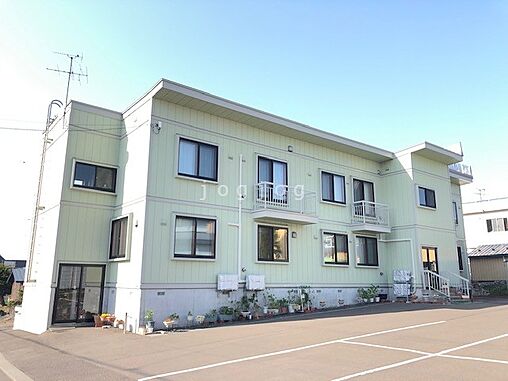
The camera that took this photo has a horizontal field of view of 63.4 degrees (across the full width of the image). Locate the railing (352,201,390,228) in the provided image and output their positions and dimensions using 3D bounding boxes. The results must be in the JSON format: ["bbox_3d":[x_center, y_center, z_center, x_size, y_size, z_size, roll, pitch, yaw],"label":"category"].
[{"bbox_3d":[5.897,1.276,20.610,2.150,1.140,0.740,10,-15,-37],"label":"railing"}]

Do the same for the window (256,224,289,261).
[{"bbox_3d":[0.821,2.211,16.866,1.660,1.420,0.100,10,-15,-37],"label":"window"}]

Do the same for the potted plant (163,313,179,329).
[{"bbox_3d":[-2.649,4.124,13.034,0.472,0.492,0.448,10,-15,-36],"label":"potted plant"}]

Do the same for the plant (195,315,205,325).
[{"bbox_3d":[-1.861,4.404,14.030,0.331,0.295,0.315,10,-15,-37],"label":"plant"}]

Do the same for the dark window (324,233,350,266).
[{"bbox_3d":[3.873,2.747,19.259,1.753,1.416,0.120,10,-15,-37],"label":"dark window"}]

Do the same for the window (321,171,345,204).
[{"bbox_3d":[3.862,-0.101,19.770,1.680,1.400,0.100,10,-15,-37],"label":"window"}]

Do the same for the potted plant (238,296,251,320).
[{"bbox_3d":[-0.352,4.336,15.234,0.431,0.751,0.410,0,-12,0],"label":"potted plant"}]

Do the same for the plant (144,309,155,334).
[{"bbox_3d":[-3.258,4.114,12.905,0.330,0.750,0.320,10,-15,-37],"label":"plant"}]

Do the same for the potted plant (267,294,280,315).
[{"bbox_3d":[0.763,4.462,16.087,0.558,0.718,0.425,10,-15,-37],"label":"potted plant"}]

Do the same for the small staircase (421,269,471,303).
[{"bbox_3d":[9.378,4.609,19.941,2.000,1.420,1.400,10,-15,-37],"label":"small staircase"}]

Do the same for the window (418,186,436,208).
[{"bbox_3d":[8.819,0.390,20.831,1.573,0.928,0.100,10,-15,-36],"label":"window"}]

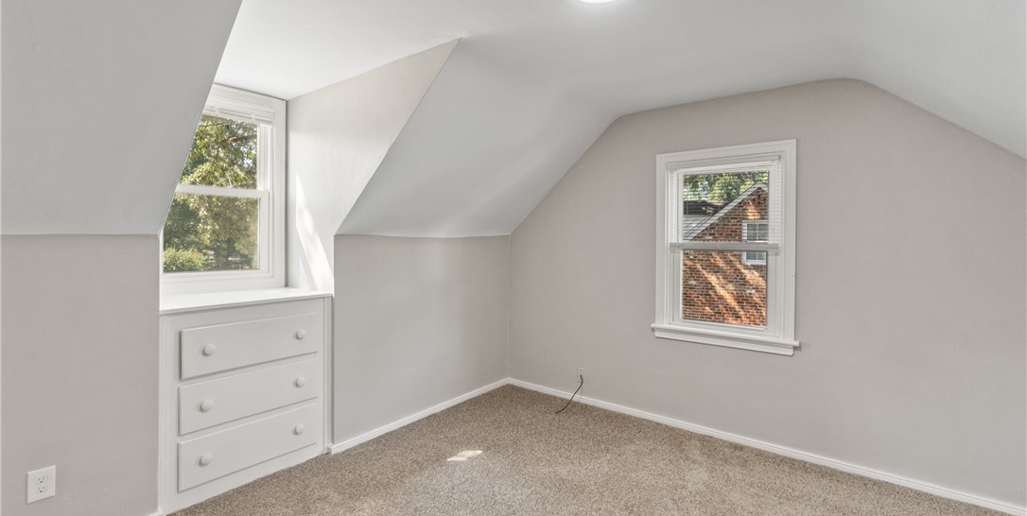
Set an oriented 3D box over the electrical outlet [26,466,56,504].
[{"bbox_3d":[-1.843,0.886,1.671,0.010,0.120,0.073,2,2,38],"label":"electrical outlet"}]

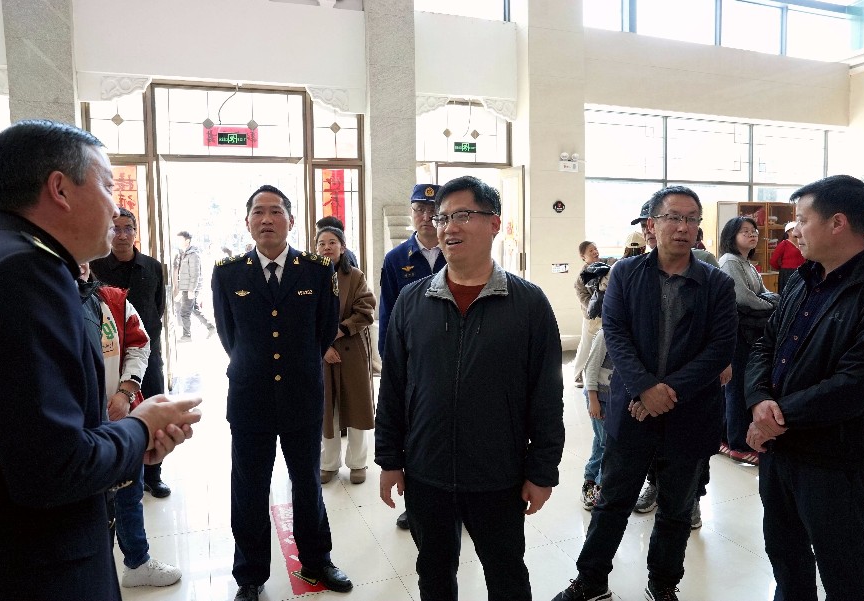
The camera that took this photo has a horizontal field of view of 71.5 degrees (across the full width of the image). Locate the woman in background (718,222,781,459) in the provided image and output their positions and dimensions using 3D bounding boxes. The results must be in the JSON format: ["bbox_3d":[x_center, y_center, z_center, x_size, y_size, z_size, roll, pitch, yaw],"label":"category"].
[{"bbox_3d":[2.174,0.239,4.182,0.420,1.630,0.350,-4,5,-32],"label":"woman in background"}]

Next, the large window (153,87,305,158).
[{"bbox_3d":[-2.444,-2.168,7.333,1.780,0.832,0.120,-3,5,-20],"label":"large window"}]

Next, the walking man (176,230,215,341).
[{"bbox_3d":[-3.797,-0.236,9.666,0.620,1.740,0.480,-2,5,-17],"label":"walking man"}]

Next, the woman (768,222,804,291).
[{"bbox_3d":[4.411,-0.141,7.463,0.360,1.670,0.480,-3,5,-20],"label":"woman"}]

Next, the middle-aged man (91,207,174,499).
[{"bbox_3d":[-1.854,0.300,3.706,0.480,1.740,0.310,-3,5,-22],"label":"middle-aged man"}]

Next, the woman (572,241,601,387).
[{"bbox_3d":[1.700,0.148,6.359,0.460,1.550,0.420,-5,6,-42],"label":"woman"}]

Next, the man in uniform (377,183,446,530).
[{"bbox_3d":[-0.027,0.274,3.187,0.490,1.770,0.320,-1,4,3],"label":"man in uniform"}]

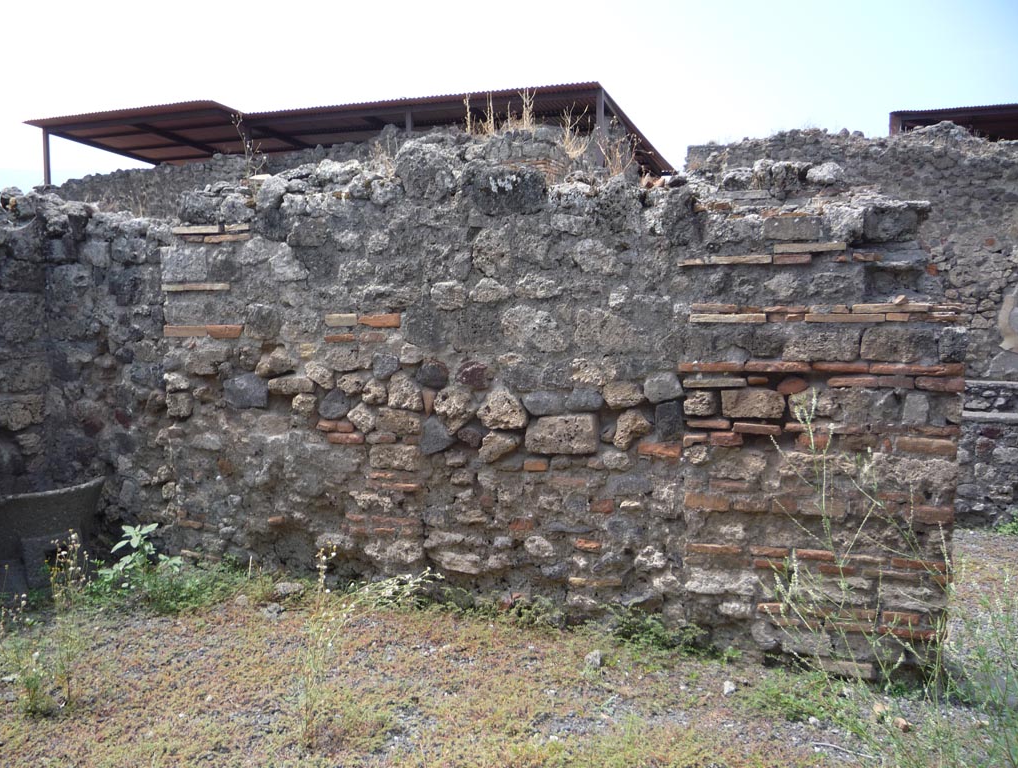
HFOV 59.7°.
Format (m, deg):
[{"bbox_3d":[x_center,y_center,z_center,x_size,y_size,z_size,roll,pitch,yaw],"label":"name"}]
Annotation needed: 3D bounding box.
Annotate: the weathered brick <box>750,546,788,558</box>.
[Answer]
[{"bbox_3d":[1.209,0.772,4.126,0.172,0.037,0.130,1,4,16],"label":"weathered brick"}]

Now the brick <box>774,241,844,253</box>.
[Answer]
[{"bbox_3d":[1.365,-0.613,4.037,0.304,0.037,0.140,1,3,15],"label":"brick"}]

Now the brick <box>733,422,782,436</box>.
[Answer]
[{"bbox_3d":[1.141,0.200,4.067,0.204,0.044,0.120,1,5,15],"label":"brick"}]

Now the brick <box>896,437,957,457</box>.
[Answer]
[{"bbox_3d":[1.822,0.264,3.897,0.242,0.078,0.140,1,5,15],"label":"brick"}]

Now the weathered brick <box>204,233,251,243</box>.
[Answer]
[{"bbox_3d":[-1.481,-0.783,4.808,0.282,0.038,0.140,1,4,16],"label":"weathered brick"}]

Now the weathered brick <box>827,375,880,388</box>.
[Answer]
[{"bbox_3d":[1.522,-0.010,3.945,0.203,0.046,0.120,1,5,15],"label":"weathered brick"}]

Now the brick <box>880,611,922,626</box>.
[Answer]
[{"bbox_3d":[1.754,1.034,3.985,0.153,0.054,0.130,1,4,16],"label":"brick"}]

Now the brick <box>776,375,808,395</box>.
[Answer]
[{"bbox_3d":[1.280,0.005,4.008,0.132,0.074,0.110,1,5,15],"label":"brick"}]

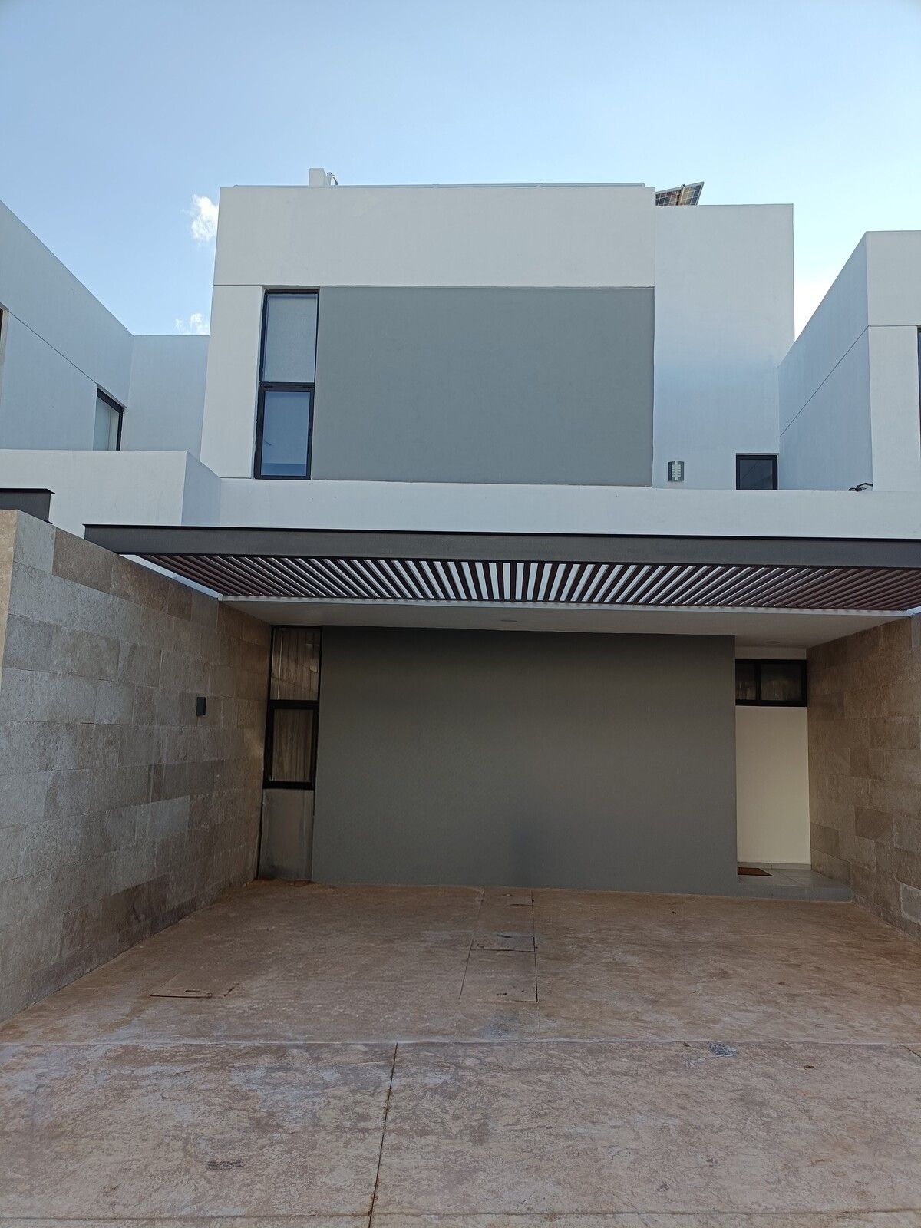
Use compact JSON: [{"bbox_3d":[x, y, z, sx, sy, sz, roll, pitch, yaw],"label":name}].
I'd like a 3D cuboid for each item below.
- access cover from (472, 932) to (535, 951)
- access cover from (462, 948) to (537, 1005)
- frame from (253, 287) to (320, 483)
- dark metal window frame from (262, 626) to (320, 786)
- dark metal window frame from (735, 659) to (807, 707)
[{"bbox_3d":[0.344,2.652,7.093,0.500,0.040,0.500,1,-8,5],"label":"access cover"},{"bbox_3d":[0.284,2.546,6.231,0.500,0.040,1.270,1,-8,5],"label":"access cover"},{"bbox_3d":[-1.725,-2.289,8.825,0.575,1.970,0.080,1,-8,5],"label":"frame"},{"bbox_3d":[-1.883,1.052,9.983,0.590,1.810,0.080,1,-8,5],"label":"dark metal window frame"},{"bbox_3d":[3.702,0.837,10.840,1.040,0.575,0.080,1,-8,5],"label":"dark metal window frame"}]

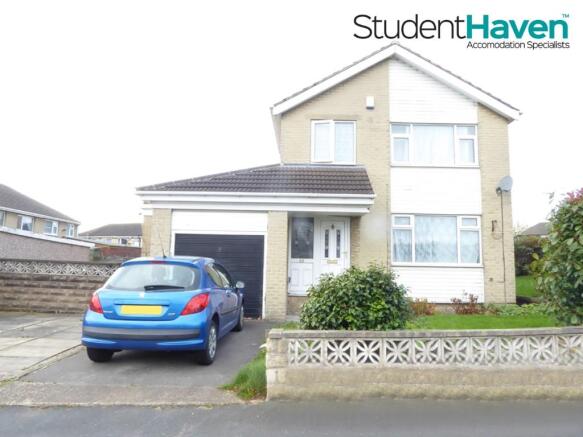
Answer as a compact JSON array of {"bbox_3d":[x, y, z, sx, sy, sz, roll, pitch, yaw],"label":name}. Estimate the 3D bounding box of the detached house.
[{"bbox_3d":[1.340,-0.838,14.055,9.750,7.500,9.250,1,-7,1],"label":"detached house"}]

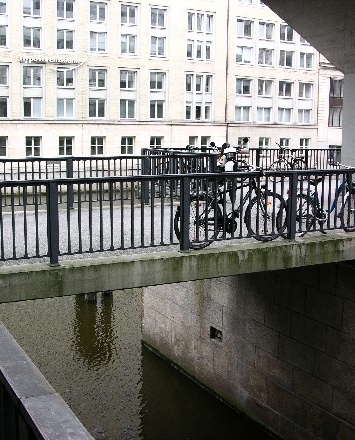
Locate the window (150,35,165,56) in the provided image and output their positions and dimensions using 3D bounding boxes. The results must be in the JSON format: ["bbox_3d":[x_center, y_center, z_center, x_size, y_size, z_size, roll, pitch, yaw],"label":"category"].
[{"bbox_3d":[-1.872,-16.239,55.539,1.480,1.800,0.200,-4,10,-24],"label":"window"}]

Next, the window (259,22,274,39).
[{"bbox_3d":[8.942,-19.114,59.923,1.920,1.760,0.200,-4,10,-27],"label":"window"}]

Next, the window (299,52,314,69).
[{"bbox_3d":[15.362,-18.822,70.313,2.050,2.080,0.200,-4,10,-28],"label":"window"}]

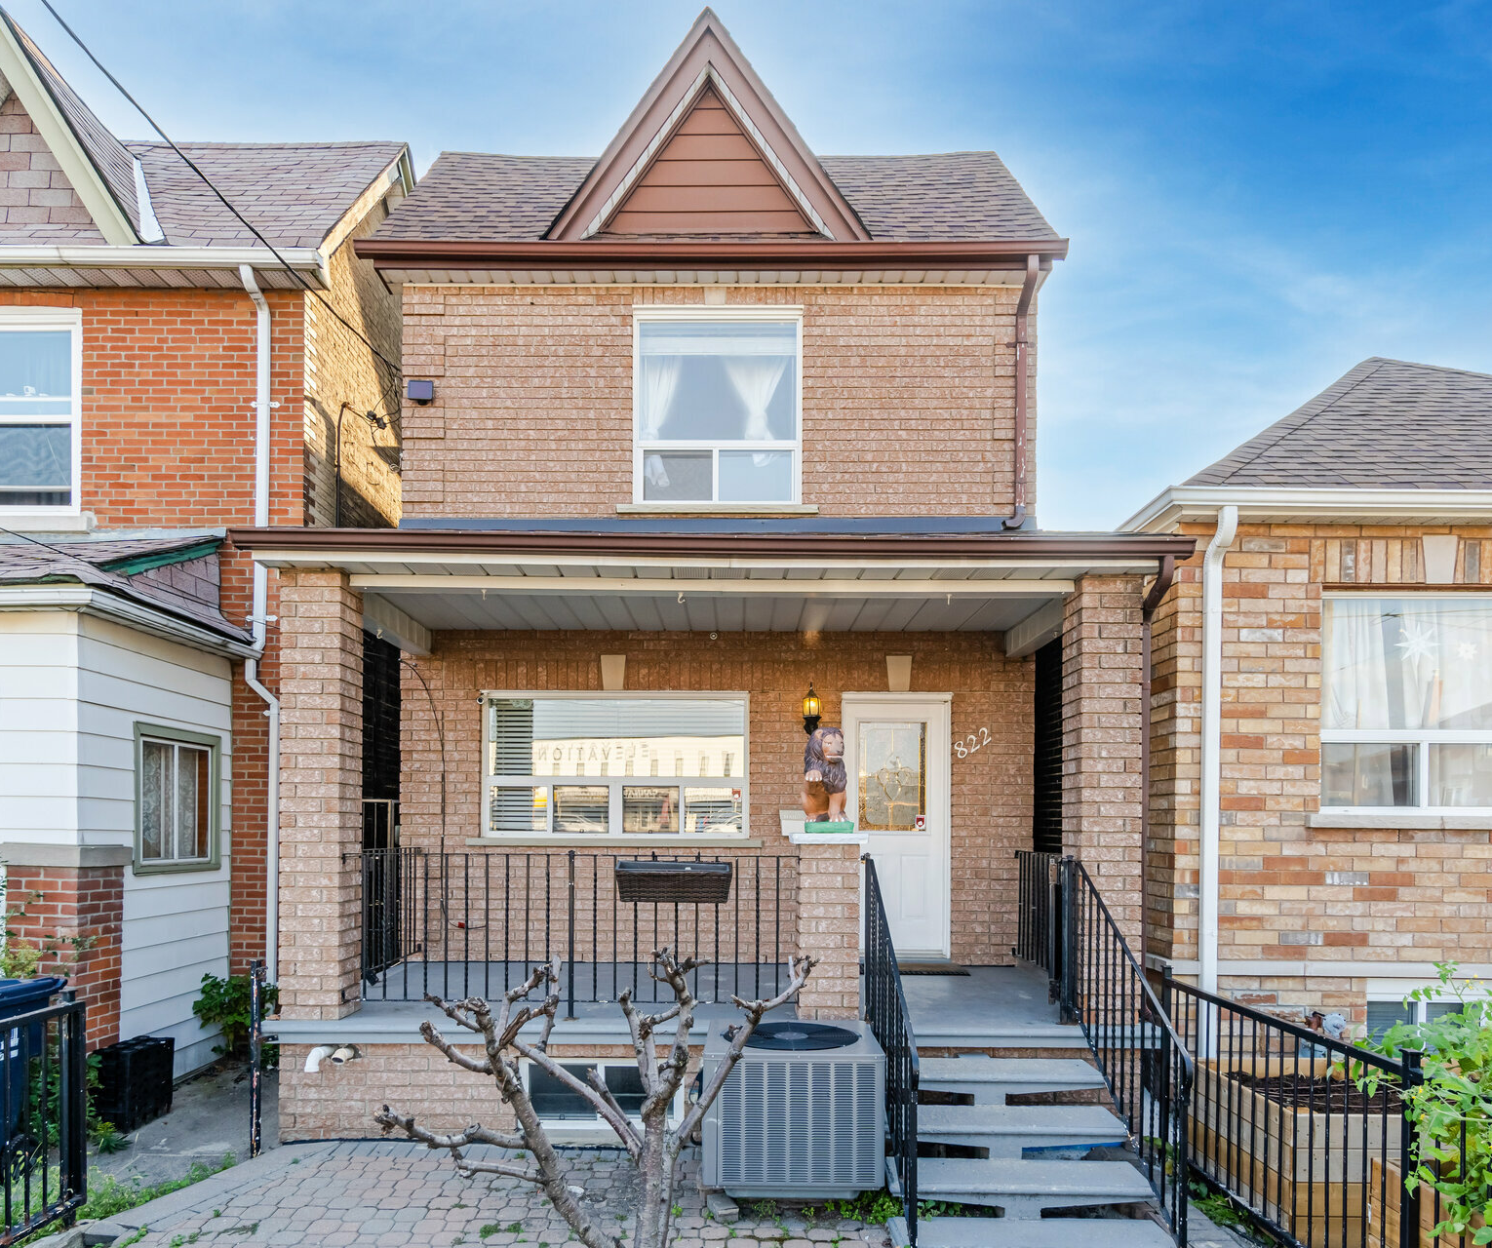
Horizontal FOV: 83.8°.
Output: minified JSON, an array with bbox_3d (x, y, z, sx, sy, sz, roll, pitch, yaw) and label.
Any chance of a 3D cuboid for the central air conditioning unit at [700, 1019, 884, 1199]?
[{"bbox_3d":[0.220,2.370,4.130,0.820,0.660,0.740,0,-4,0],"label":"central air conditioning unit"}]

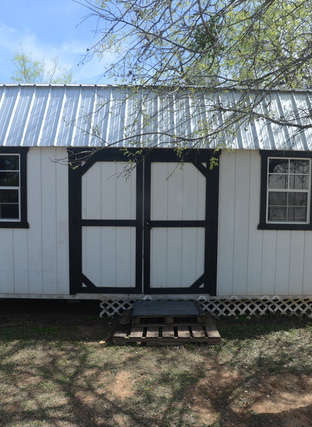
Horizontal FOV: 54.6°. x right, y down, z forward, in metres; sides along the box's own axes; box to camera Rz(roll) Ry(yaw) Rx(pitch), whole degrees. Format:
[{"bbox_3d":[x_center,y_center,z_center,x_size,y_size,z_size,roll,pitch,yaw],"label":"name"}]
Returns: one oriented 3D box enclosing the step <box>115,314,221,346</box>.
[{"bbox_3d":[0.127,1.453,3.856,1.232,0.110,0.790,0,3,-1],"label":"step"}]

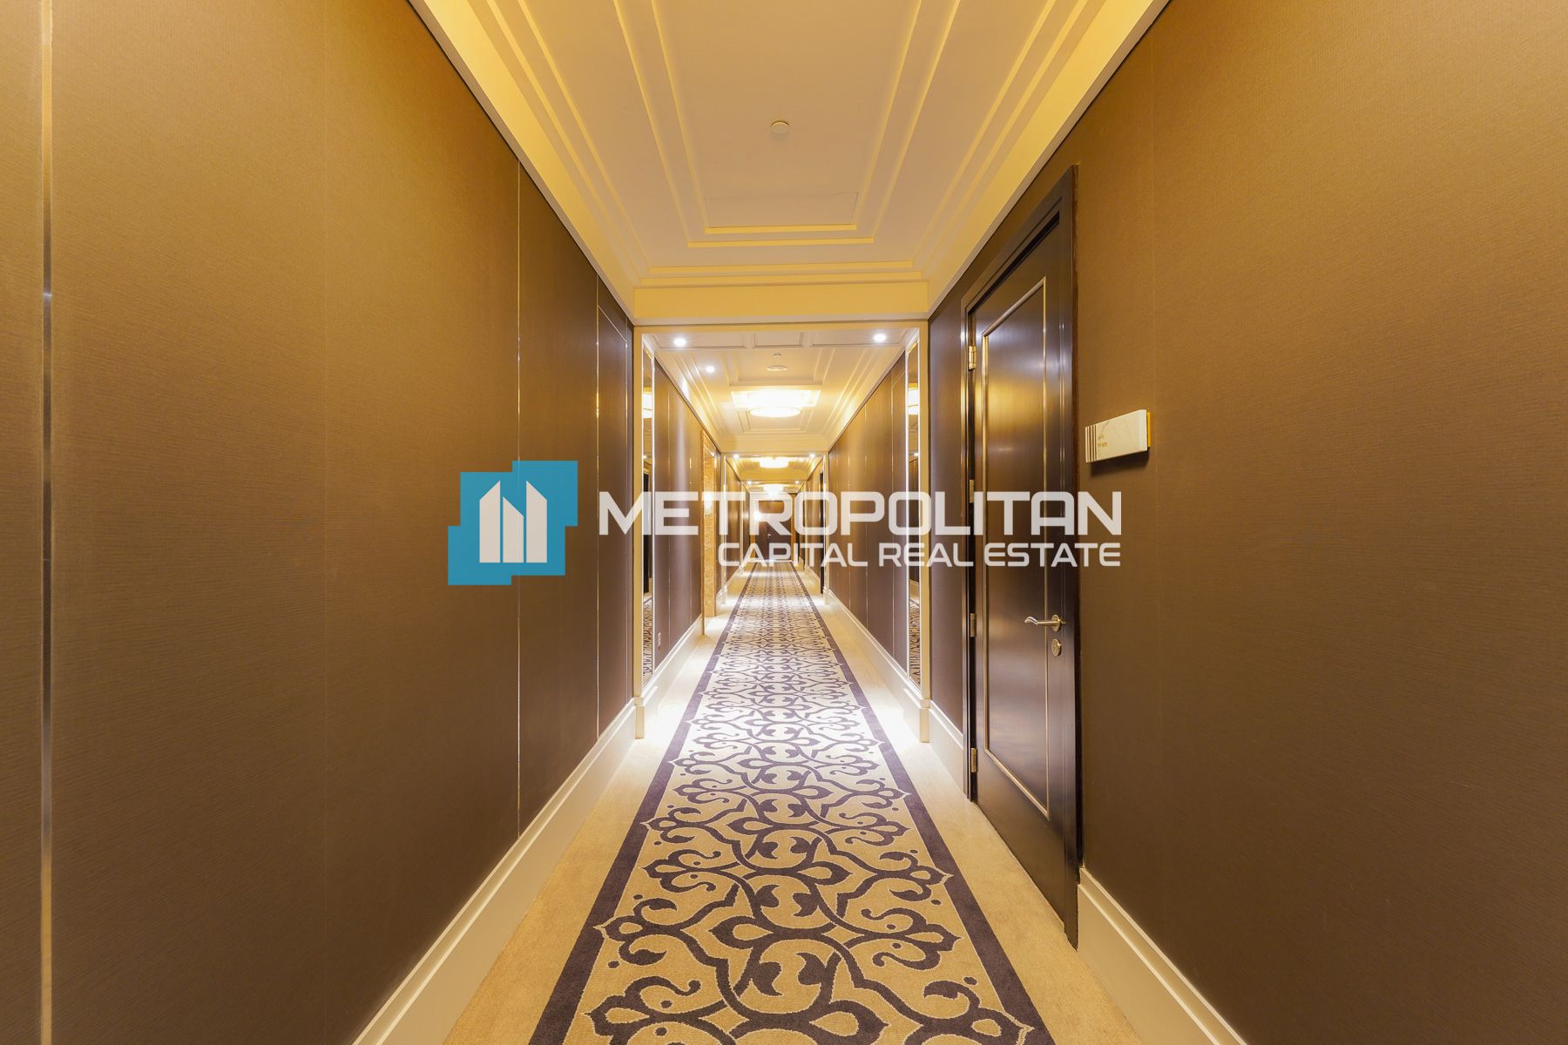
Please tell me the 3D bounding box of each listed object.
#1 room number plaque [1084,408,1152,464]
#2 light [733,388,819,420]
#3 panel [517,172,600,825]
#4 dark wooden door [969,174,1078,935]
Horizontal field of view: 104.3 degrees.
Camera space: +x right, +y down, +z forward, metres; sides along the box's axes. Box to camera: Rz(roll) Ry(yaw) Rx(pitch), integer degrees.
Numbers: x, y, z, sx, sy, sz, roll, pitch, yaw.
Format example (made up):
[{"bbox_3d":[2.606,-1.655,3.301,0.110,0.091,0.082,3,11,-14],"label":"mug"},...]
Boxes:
[{"bbox_3d":[0.941,-0.239,1.731,0.030,0.105,0.270,0,0,-1],"label":"room number plaque"},{"bbox_3d":[-0.101,-1.430,7.515,0.978,0.174,0.978,0,0,-1],"label":"light"},{"bbox_3d":[-0.916,-0.097,2.558,0.030,2.278,0.987,0,0,-1],"label":"panel"},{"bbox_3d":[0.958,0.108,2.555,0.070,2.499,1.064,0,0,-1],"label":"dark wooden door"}]

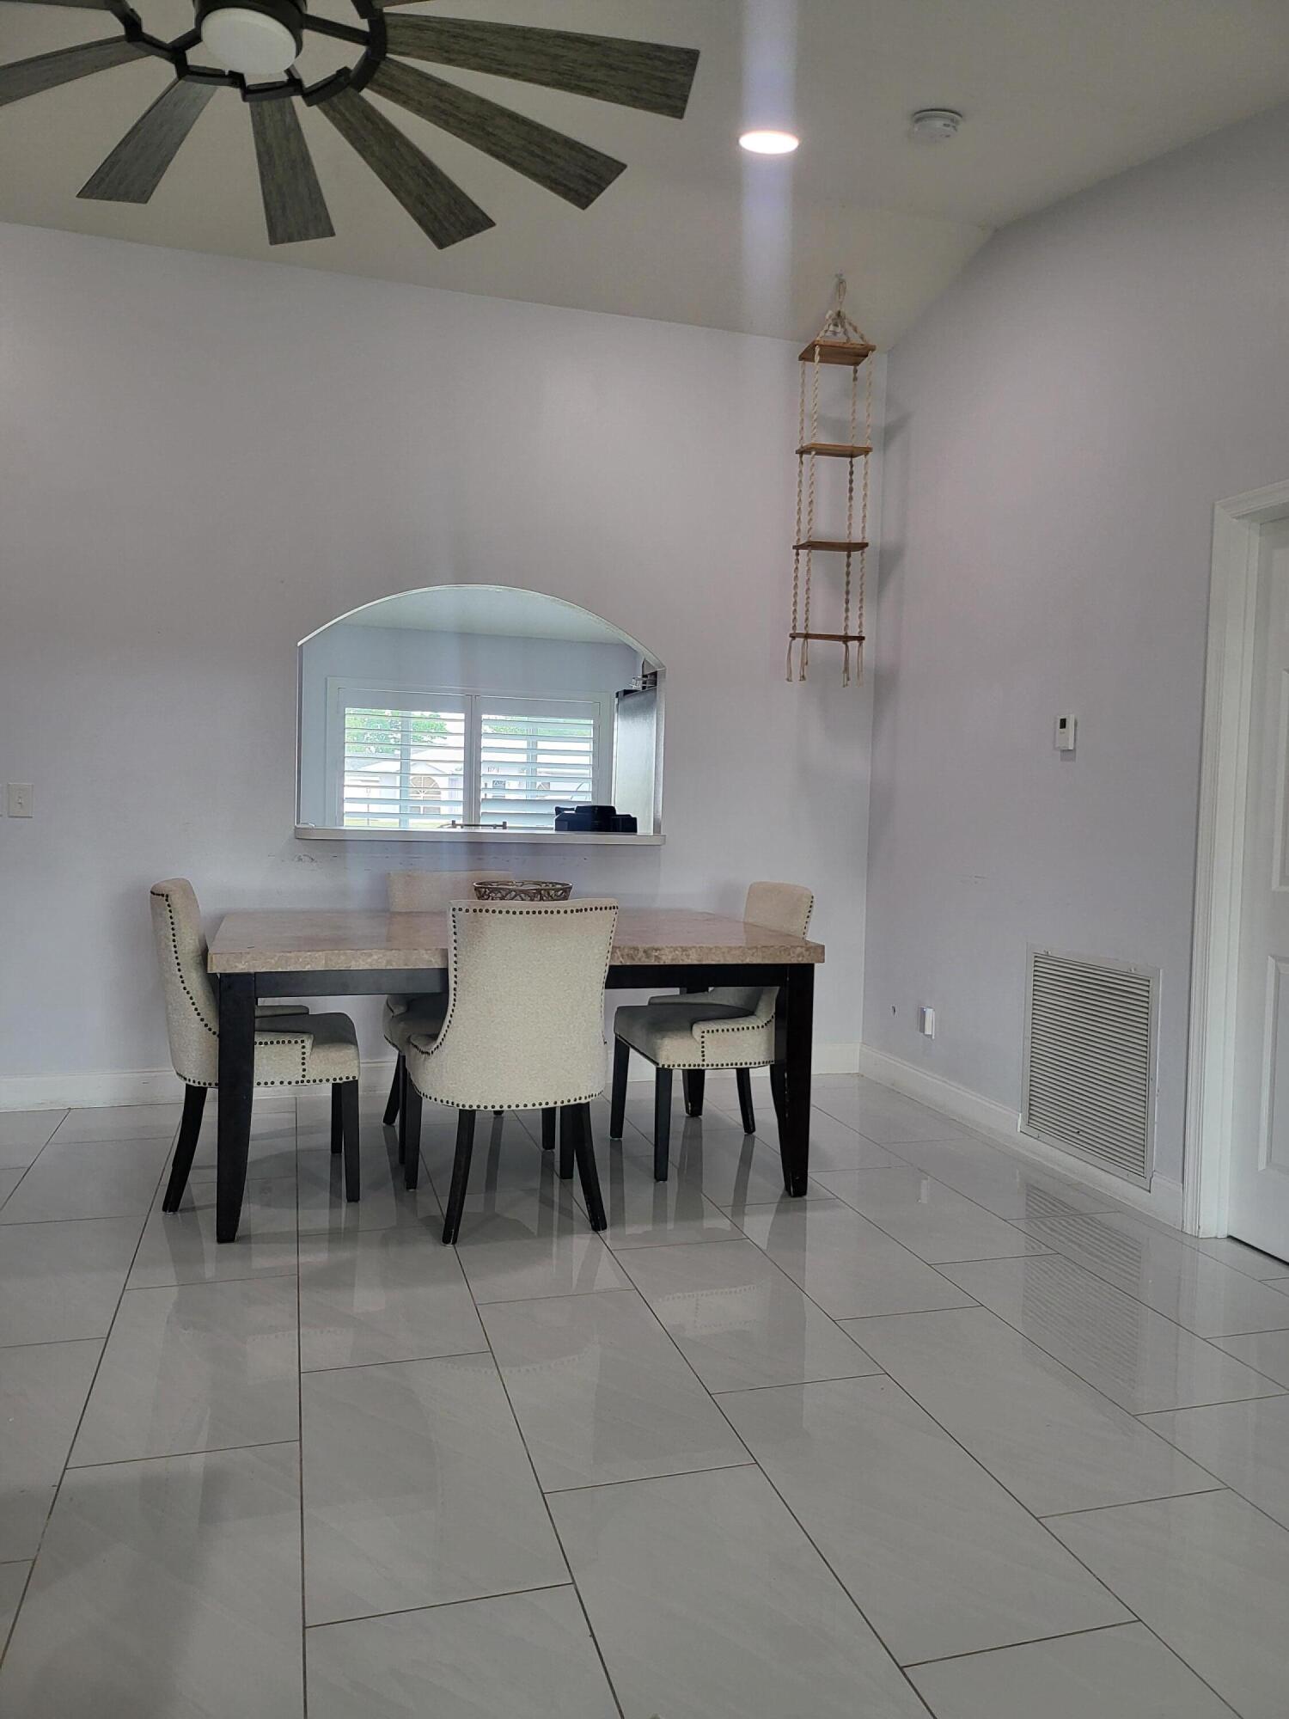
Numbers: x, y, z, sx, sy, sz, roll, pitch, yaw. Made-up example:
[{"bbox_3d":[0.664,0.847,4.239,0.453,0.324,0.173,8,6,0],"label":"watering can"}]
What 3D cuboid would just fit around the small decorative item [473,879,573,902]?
[{"bbox_3d":[-0.391,0.157,3.850,0.315,0.139,0.315,1,3,-16],"label":"small decorative item"}]

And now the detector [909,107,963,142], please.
[{"bbox_3d":[0.852,-2.134,3.466,0.142,0.042,0.142,5,15,-1],"label":"detector"}]

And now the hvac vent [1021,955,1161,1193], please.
[{"bbox_3d":[1.444,0.655,3.914,0.030,0.667,0.675,1,3,-16],"label":"hvac vent"}]

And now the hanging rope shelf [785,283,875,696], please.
[{"bbox_3d":[0.760,-1.512,4.787,0.253,1.633,0.168,1,3,-14],"label":"hanging rope shelf"}]

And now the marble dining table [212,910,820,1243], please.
[{"bbox_3d":[-0.455,0.613,3.883,1.756,0.777,1.066,1,3,-17],"label":"marble dining table"}]

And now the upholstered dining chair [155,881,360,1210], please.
[{"bbox_3d":[-1.179,0.524,3.652,0.594,0.941,0.564,0,3,-19],"label":"upholstered dining chair"}]

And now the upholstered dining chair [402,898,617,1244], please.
[{"bbox_3d":[-0.387,0.551,3.458,0.564,0.941,0.594,0,3,-19],"label":"upholstered dining chair"}]

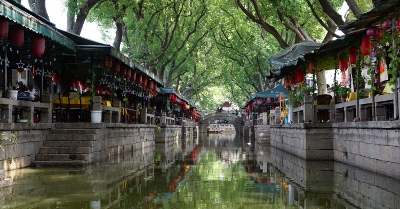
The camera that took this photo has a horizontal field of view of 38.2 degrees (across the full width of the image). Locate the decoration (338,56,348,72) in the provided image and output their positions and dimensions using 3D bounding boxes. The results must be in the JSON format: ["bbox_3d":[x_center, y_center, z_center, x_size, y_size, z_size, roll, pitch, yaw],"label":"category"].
[{"bbox_3d":[4.180,-1.186,16.800,0.270,0.430,0.270,0,-2,2],"label":"decoration"}]

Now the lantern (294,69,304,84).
[{"bbox_3d":[3.433,-0.969,20.000,0.350,0.470,0.350,0,-2,2],"label":"lantern"}]

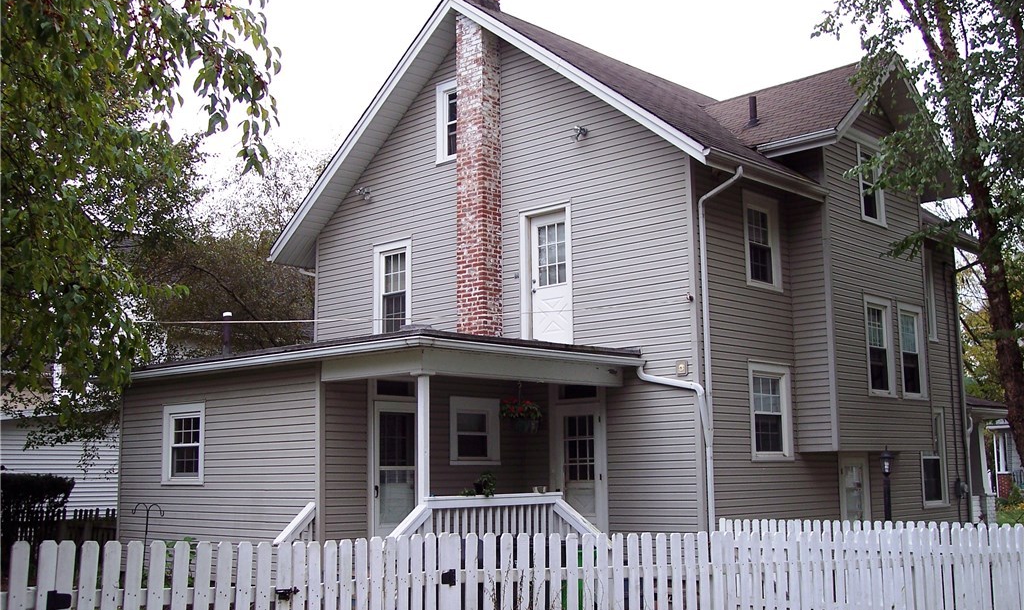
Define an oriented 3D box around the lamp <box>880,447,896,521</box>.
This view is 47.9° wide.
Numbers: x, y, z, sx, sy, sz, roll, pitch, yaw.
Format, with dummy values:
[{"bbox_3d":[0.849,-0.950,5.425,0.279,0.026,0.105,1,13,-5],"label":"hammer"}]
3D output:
[{"bbox_3d":[5.157,3.039,15.789,0.180,2.165,0.180,-9,-12,43],"label":"lamp"}]

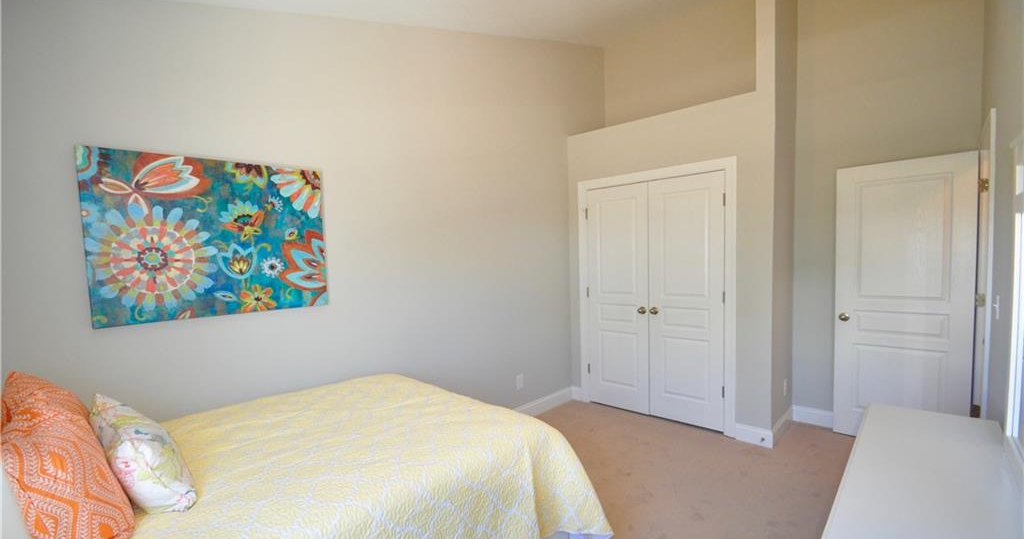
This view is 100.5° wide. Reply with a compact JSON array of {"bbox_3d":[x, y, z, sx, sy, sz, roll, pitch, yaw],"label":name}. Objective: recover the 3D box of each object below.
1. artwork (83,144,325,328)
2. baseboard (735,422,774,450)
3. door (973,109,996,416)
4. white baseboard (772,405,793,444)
[{"bbox_3d":[-1.432,-0.154,2.118,0.037,0.756,0.983,1,4,43],"label":"artwork"},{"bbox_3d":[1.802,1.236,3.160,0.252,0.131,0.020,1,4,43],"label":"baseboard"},{"bbox_3d":[2.756,0.250,2.448,0.100,2.124,0.940,1,4,43],"label":"door"},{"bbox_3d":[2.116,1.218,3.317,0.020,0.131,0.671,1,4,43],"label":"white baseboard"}]

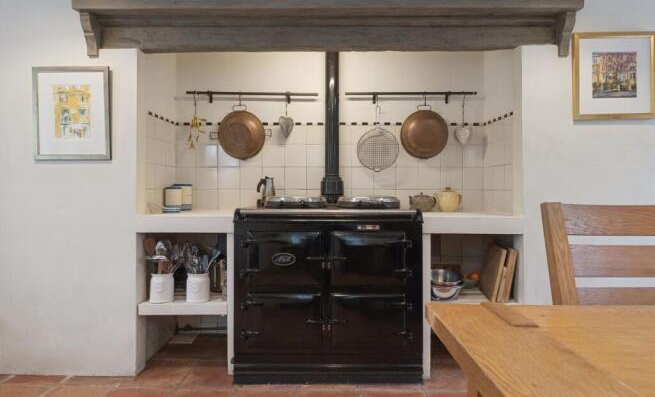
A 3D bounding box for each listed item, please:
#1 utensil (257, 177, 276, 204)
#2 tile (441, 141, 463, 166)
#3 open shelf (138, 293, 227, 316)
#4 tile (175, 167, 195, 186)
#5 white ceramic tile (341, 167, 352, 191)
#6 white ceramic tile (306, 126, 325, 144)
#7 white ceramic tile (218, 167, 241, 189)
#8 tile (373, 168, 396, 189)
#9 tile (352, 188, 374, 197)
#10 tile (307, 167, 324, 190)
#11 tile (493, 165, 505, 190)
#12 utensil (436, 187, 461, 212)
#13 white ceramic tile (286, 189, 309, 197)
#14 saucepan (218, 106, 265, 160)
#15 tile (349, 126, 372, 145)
[{"bbox_3d":[-0.387,-0.044,2.430,0.125,0.190,0.095,0,1,0],"label":"utensil"},{"bbox_3d":[0.869,-0.297,2.676,0.153,0.153,0.010,0,1,0],"label":"tile"},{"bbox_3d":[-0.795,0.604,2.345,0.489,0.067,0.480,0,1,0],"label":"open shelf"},{"bbox_3d":[-0.973,-0.137,2.630,0.136,0.157,0.010,0,1,0],"label":"tile"},{"bbox_3d":[0.092,-0.141,2.660,0.153,0.153,0.010,0,1,0],"label":"white ceramic tile"},{"bbox_3d":[-0.064,-0.430,2.610,0.150,0.130,0.010,0,1,0],"label":"white ceramic tile"},{"bbox_3d":[-0.668,-0.135,2.605,0.151,0.153,0.010,0,1,0],"label":"white ceramic tile"},{"bbox_3d":[0.400,-0.141,2.660,0.153,0.153,0.010,0,1,0],"label":"tile"},{"bbox_3d":[0.244,0.016,2.605,0.151,0.147,0.010,0,1,0],"label":"tile"},{"bbox_3d":[-0.063,-0.135,2.605,0.151,0.153,0.010,0,1,0],"label":"tile"},{"bbox_3d":[1.073,-0.123,2.382,0.010,0.150,0.150,0,1,0],"label":"tile"},{"bbox_3d":[0.805,0.007,2.520,0.172,0.170,0.130,0,1,0],"label":"utensil"},{"bbox_3d":[-0.214,0.017,2.610,0.150,0.150,0.010,0,1,0],"label":"white ceramic tile"},{"bbox_3d":[-0.569,-0.428,2.535,0.314,0.348,0.085,0,1,0],"label":"saucepan"},{"bbox_3d":[0.241,-0.430,2.610,0.150,0.130,0.010,0,1,0],"label":"tile"}]

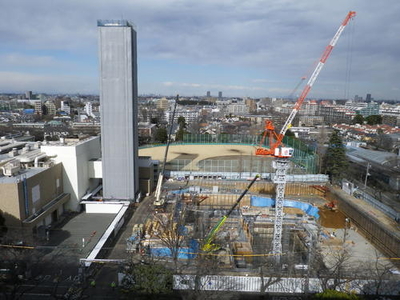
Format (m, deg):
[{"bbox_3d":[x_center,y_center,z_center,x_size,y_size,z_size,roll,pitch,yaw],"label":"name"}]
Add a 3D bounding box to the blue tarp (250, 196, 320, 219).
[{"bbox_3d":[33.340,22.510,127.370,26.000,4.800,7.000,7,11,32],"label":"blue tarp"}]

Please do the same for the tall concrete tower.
[{"bbox_3d":[-26.980,-12.140,109.890,10.700,59.400,8.200,1,9,2],"label":"tall concrete tower"}]

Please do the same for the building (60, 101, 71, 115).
[{"bbox_3d":[-228.940,-70.090,551.520,14.000,24.500,14.000,-2,10,-14],"label":"building"}]

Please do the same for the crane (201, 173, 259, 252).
[{"bbox_3d":[9.100,17.860,91.150,20.600,20.400,3.600,-6,12,-35],"label":"crane"}]

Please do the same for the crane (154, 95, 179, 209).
[{"bbox_3d":[-10.990,0.020,107.720,3.400,36.600,15.500,5,10,24],"label":"crane"}]

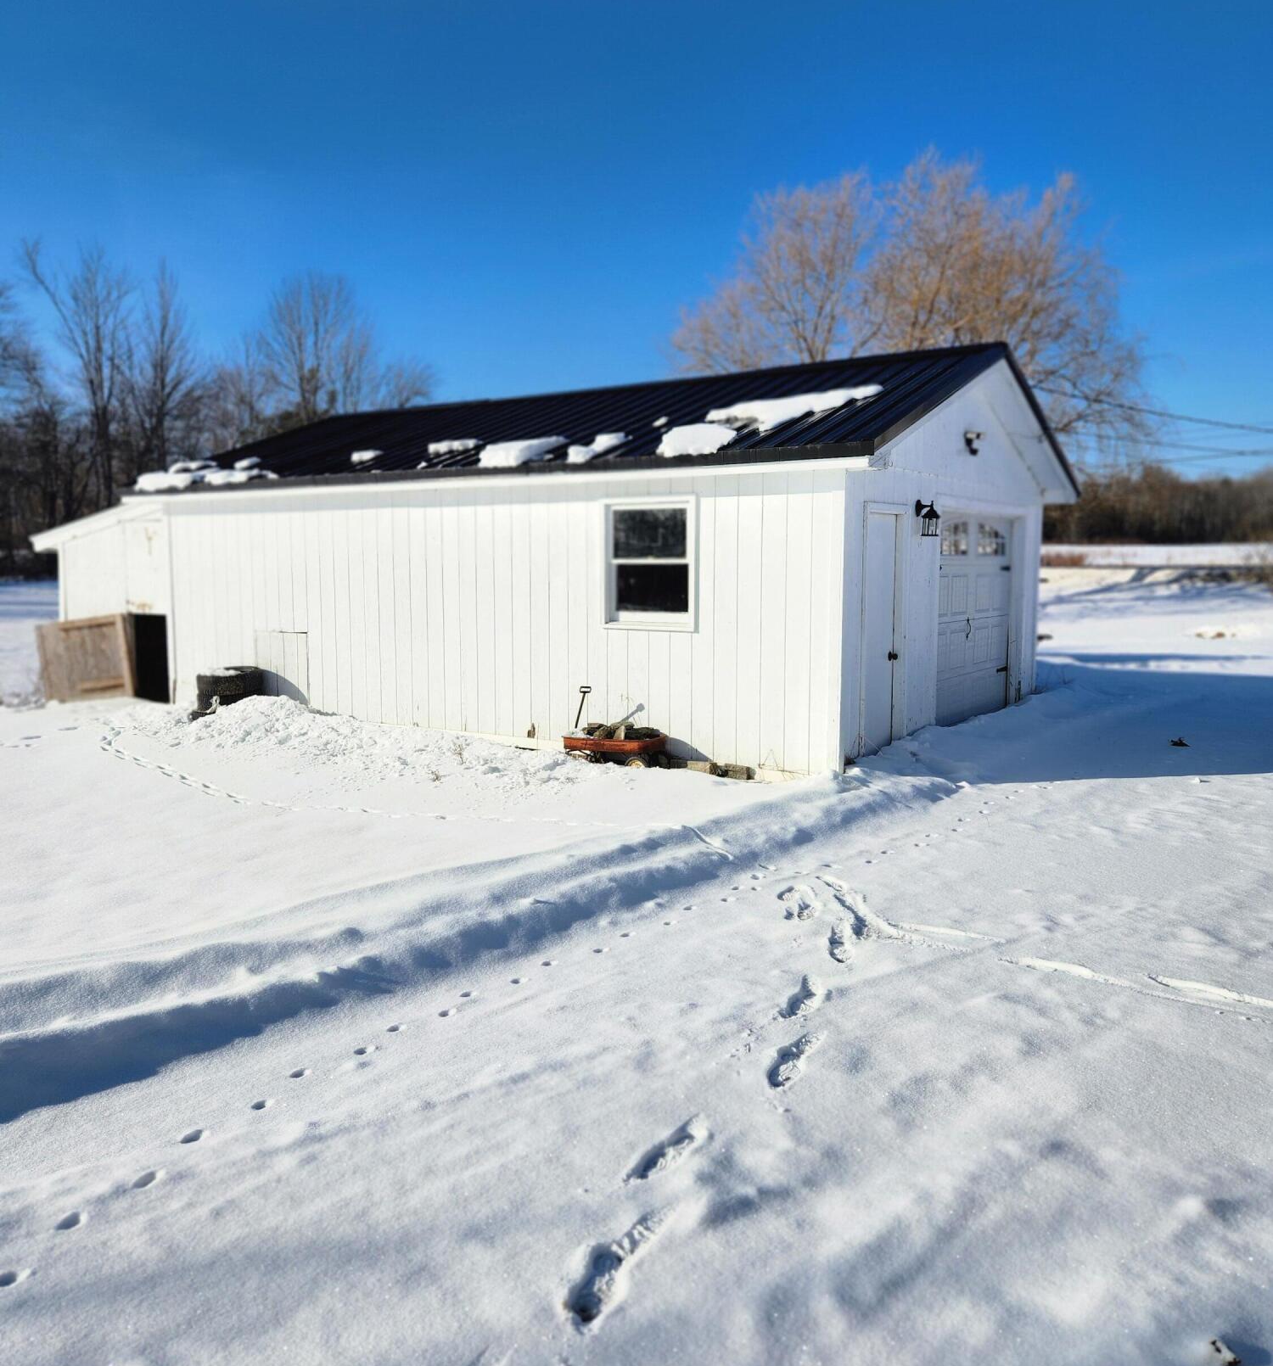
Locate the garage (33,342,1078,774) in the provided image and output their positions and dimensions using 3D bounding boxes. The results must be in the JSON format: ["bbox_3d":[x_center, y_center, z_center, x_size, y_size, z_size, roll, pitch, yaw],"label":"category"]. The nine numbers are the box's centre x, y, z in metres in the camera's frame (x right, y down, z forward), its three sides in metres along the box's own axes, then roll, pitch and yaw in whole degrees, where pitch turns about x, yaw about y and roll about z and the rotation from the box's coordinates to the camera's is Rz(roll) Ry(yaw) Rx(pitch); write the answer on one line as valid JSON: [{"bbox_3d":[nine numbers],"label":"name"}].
[{"bbox_3d":[-1.293,-1.544,13.051,10.903,3.496,6.003,4,8,34],"label":"garage"}]

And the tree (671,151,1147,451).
[{"bbox_3d":[7.642,-8.565,32.260,13.891,12.748,13.891,0,6,0],"label":"tree"}]

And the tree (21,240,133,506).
[{"bbox_3d":[-31.516,-15.431,64.694,6.829,19.312,6.829,0,6,0],"label":"tree"}]

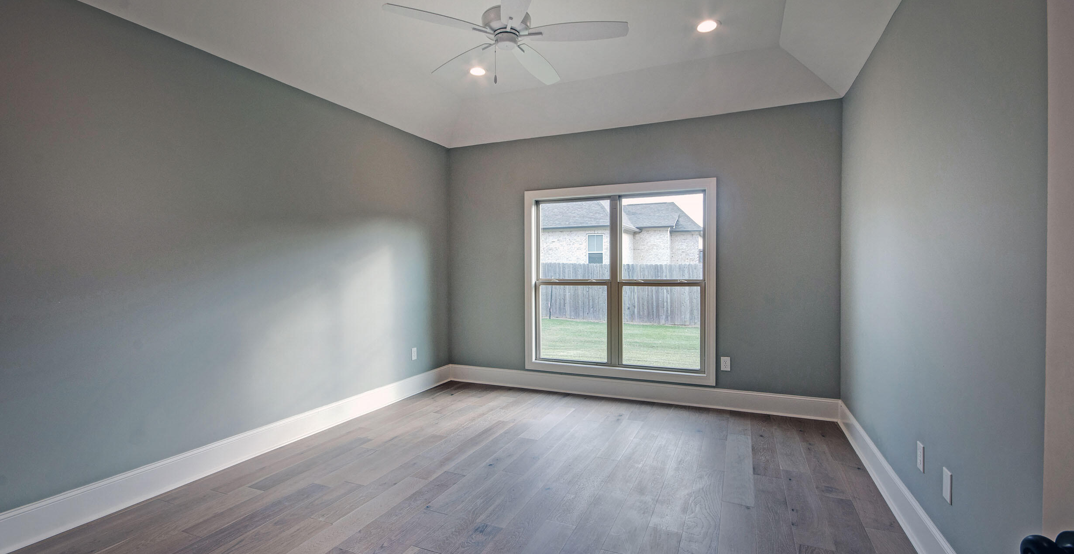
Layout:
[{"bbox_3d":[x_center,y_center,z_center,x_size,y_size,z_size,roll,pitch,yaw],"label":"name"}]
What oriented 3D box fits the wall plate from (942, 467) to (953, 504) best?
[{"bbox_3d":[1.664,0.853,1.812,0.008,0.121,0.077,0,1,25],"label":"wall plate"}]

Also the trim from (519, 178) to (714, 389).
[{"bbox_3d":[0.775,0.043,4.513,1.930,1.930,0.080,0,1,23],"label":"trim"}]

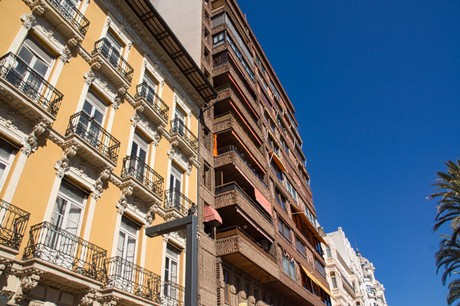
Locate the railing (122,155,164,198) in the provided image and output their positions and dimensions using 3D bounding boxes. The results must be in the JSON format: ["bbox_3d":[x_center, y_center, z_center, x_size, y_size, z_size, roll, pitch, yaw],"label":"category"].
[{"bbox_3d":[-3.580,1.103,14.482,0.463,1.037,2.044,-20,-41,19],"label":"railing"}]

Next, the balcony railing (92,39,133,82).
[{"bbox_3d":[-5.134,-3.902,15.228,0.449,1.054,2.030,-20,-41,19],"label":"balcony railing"}]

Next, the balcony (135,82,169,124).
[{"bbox_3d":[-3.843,-2.401,17.250,0.449,1.054,2.030,-20,-41,19],"label":"balcony"}]

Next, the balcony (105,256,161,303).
[{"bbox_3d":[-3.300,4.466,11.807,0.541,1.028,2.351,-20,-41,19],"label":"balcony"}]

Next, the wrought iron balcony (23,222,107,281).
[{"bbox_3d":[-4.591,2.965,9.784,0.541,1.028,2.351,-20,-41,19],"label":"wrought iron balcony"}]

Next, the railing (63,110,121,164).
[{"bbox_3d":[-4.872,-0.398,12.459,0.463,1.037,2.044,-20,-41,19],"label":"railing"}]

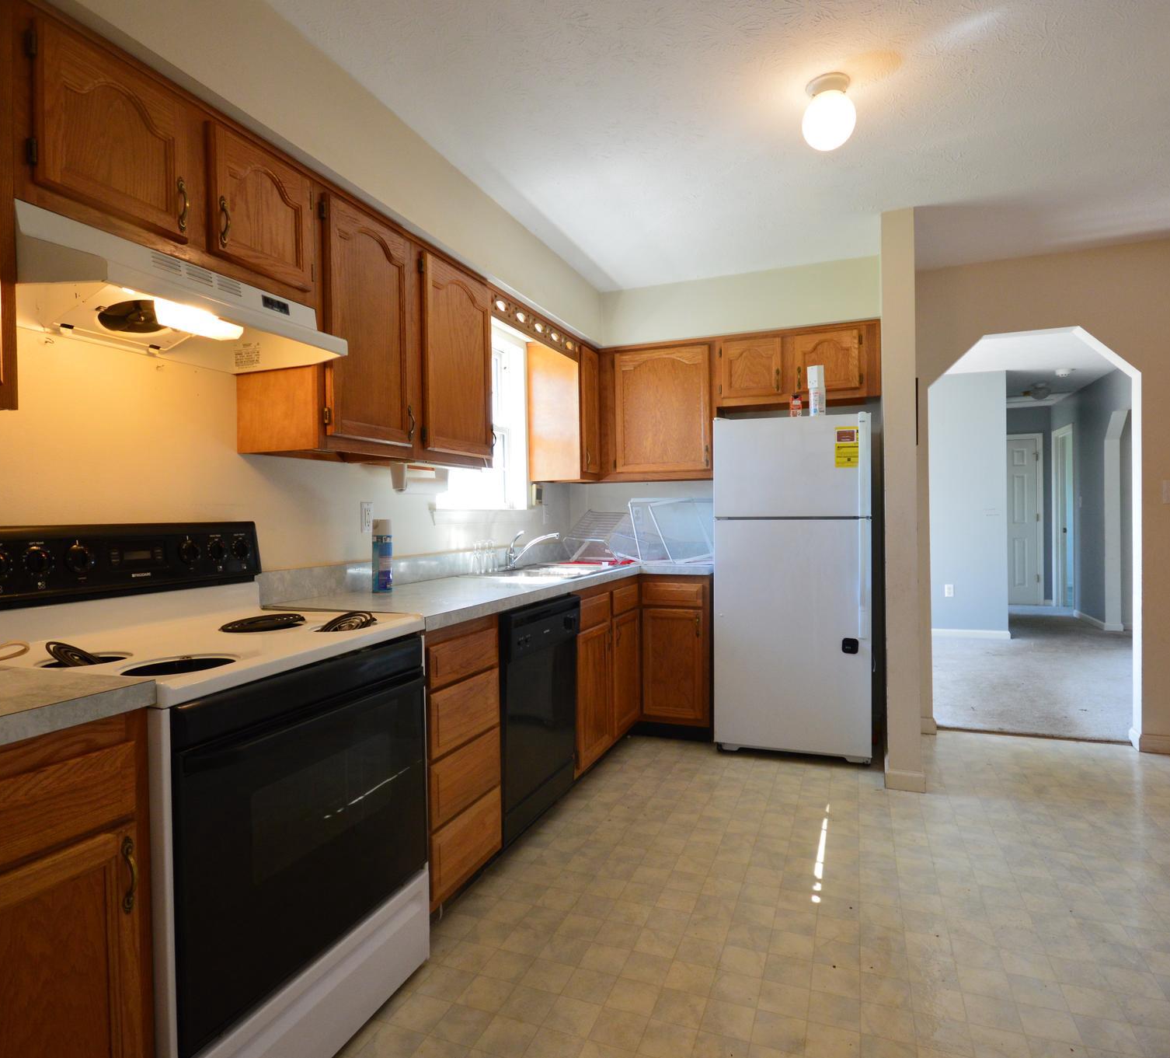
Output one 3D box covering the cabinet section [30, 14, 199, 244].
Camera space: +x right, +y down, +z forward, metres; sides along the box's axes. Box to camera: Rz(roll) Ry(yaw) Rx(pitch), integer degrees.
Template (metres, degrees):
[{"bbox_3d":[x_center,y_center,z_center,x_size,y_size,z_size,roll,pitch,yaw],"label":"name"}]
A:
[{"bbox_3d":[-0.972,-0.810,1.392,0.022,0.296,0.297,0,1,23],"label":"cabinet section"}]

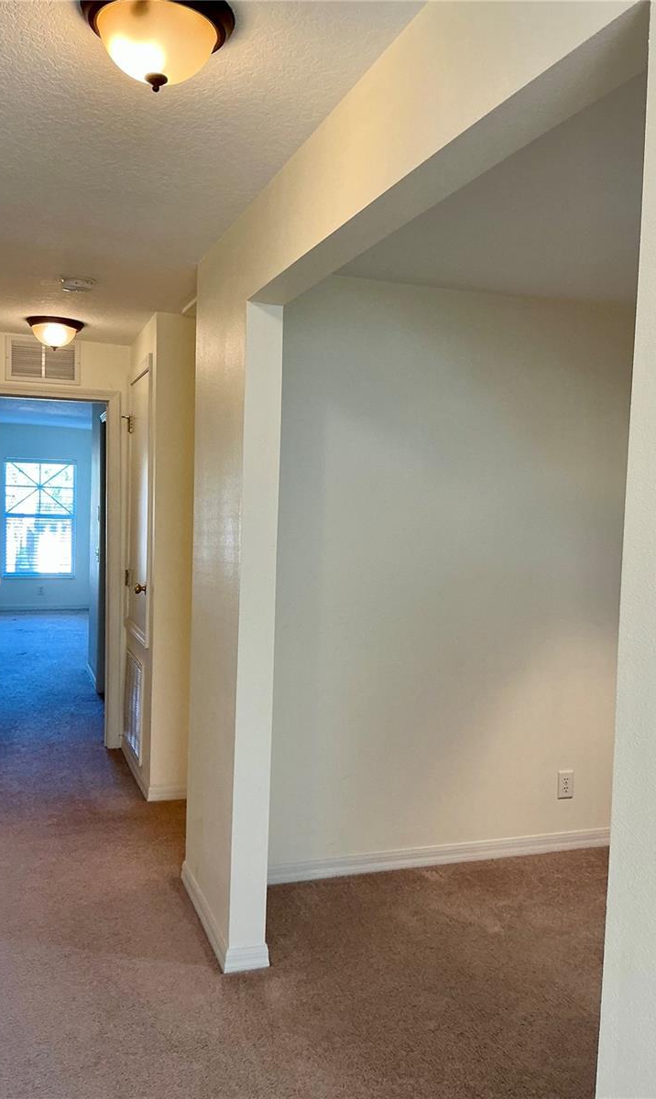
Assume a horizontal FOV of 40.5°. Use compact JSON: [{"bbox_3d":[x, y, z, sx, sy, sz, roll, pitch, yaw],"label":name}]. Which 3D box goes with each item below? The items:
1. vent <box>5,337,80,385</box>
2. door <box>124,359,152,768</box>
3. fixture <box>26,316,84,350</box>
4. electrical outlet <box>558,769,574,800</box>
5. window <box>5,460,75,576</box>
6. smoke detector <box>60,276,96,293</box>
[{"bbox_3d":[-1.618,-1.071,5.062,0.408,0.249,0.020,1,3,-20],"label":"vent"},{"bbox_3d":[-1.039,0.068,4.871,0.050,2.084,0.823,1,3,-20],"label":"door"},{"bbox_3d":[-1.402,-1.094,4.574,0.286,0.146,0.286,1,3,-20],"label":"fixture"},{"bbox_3d":[1.052,1.041,3.939,0.079,0.122,0.010,1,3,-20],"label":"electrical outlet"},{"bbox_3d":[-3.679,-0.393,11.375,0.876,1.525,0.100,1,3,-20],"label":"window"},{"bbox_3d":[-1.034,-1.090,3.678,0.135,0.037,0.135,1,3,-20],"label":"smoke detector"}]

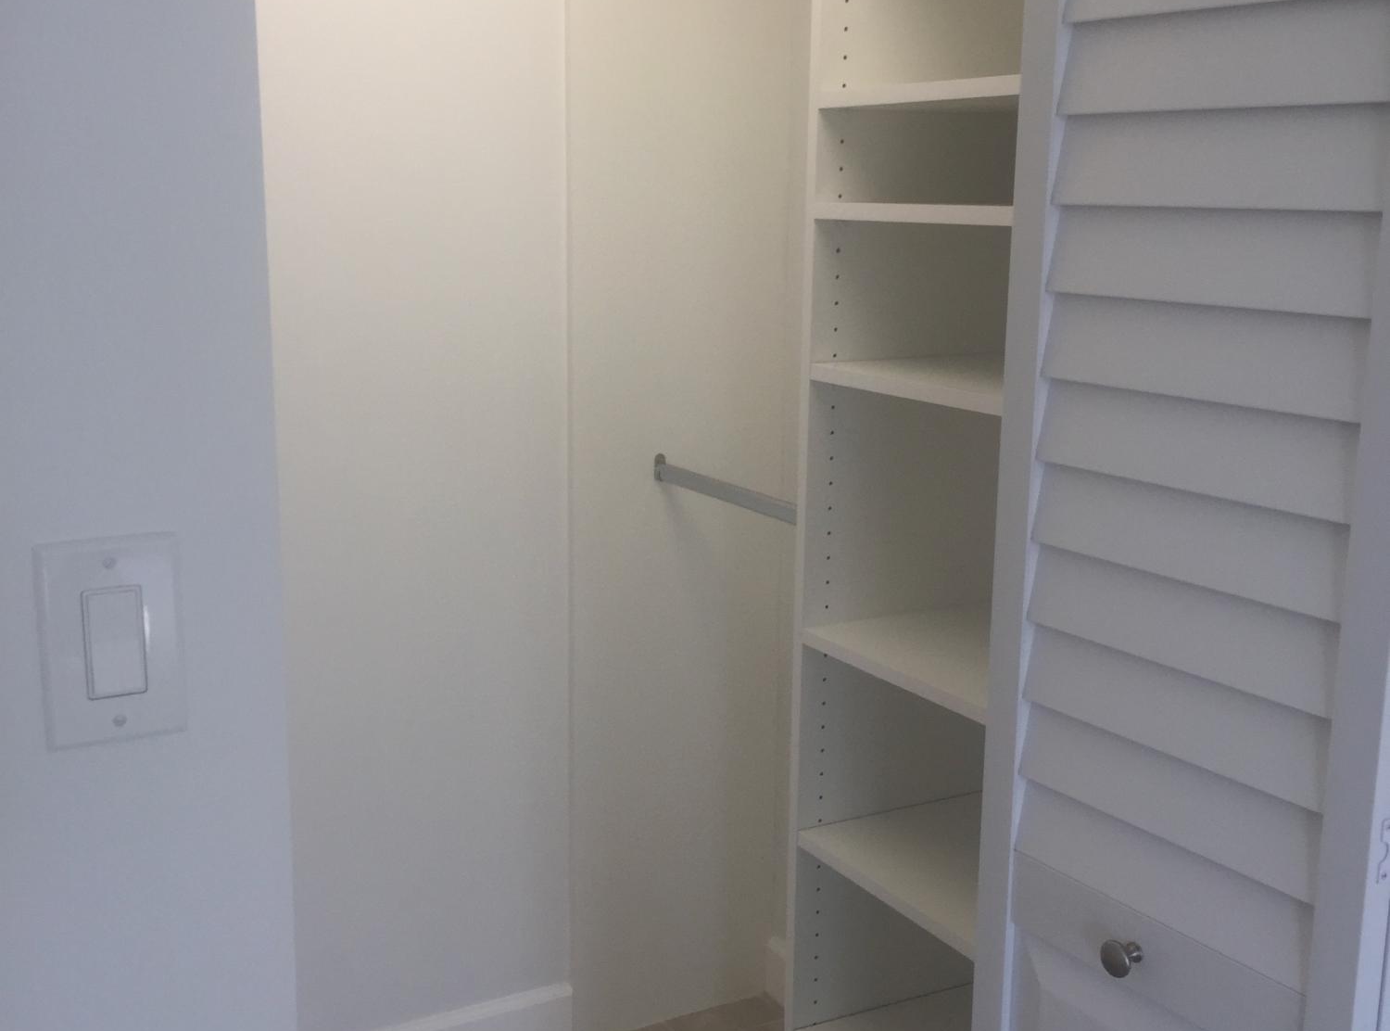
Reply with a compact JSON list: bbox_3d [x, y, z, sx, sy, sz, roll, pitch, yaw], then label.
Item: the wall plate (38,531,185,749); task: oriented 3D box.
[{"bbox_3d":[-0.341,0.075,0.912,0.080,0.123,0.012,-6,14,-29],"label":"wall plate"}]

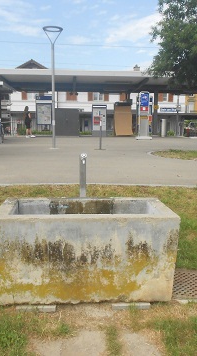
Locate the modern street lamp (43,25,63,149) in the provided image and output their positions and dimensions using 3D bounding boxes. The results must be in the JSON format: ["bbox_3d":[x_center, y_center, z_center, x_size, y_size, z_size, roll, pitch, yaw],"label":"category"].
[{"bbox_3d":[-1.702,-3.289,13.346,0.750,4.400,0.750,-1,10,-4],"label":"modern street lamp"}]

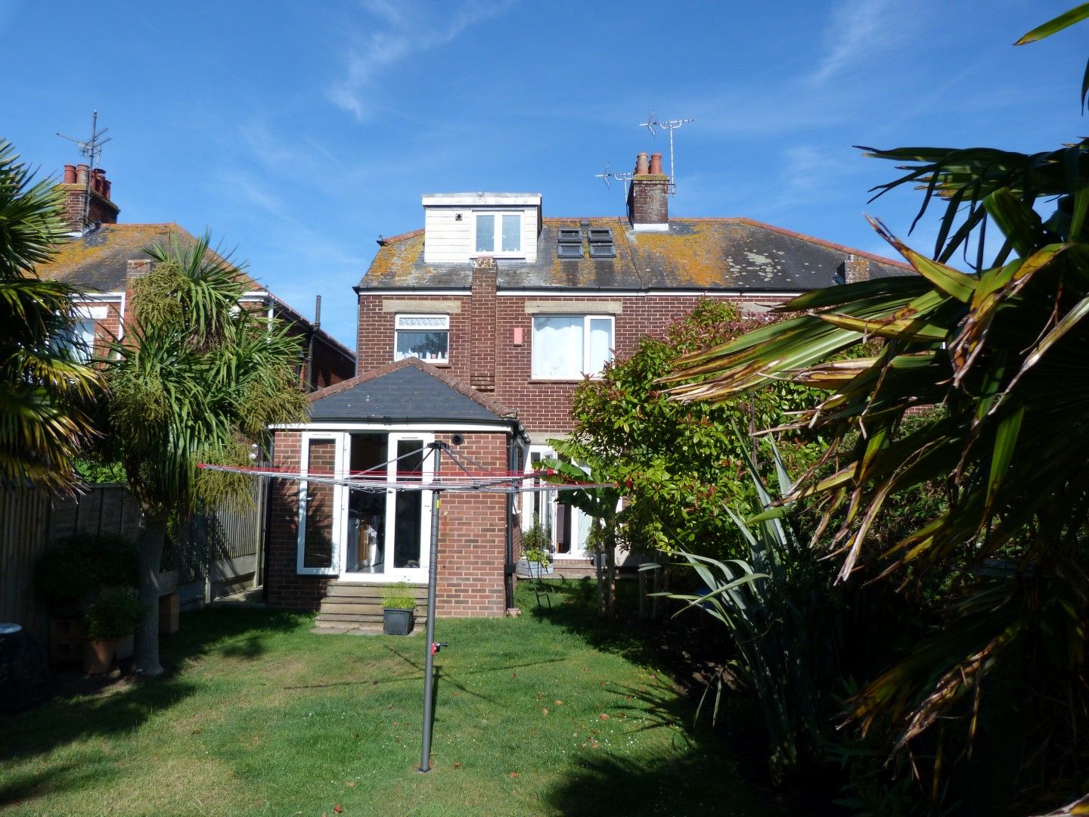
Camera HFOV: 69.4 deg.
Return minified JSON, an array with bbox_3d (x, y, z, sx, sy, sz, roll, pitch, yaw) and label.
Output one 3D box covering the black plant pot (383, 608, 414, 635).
[{"bbox_3d":[-1.731,2.516,9.380,0.345,0.288,0.330,0,-6,8],"label":"black plant pot"}]

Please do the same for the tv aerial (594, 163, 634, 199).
[{"bbox_3d":[1.832,-5.693,19.731,1.150,1.031,0.450,-1,-6,14],"label":"tv aerial"}]

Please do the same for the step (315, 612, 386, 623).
[{"bbox_3d":[-2.099,2.634,9.741,1.379,0.115,0.410,0,-6,2],"label":"step"}]

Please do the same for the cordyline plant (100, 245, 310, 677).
[{"bbox_3d":[-3.280,0.377,7.540,1.994,4.216,1.840,0,-6,2],"label":"cordyline plant"}]

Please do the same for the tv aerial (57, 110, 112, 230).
[{"bbox_3d":[-11.134,-5.917,19.181,1.250,2.955,1.100,5,-7,-39],"label":"tv aerial"}]

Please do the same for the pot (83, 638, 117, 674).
[{"bbox_3d":[-4.173,2.293,7.381,0.327,0.312,0.320,1,-6,0],"label":"pot"}]

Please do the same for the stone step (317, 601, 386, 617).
[{"bbox_3d":[-2.145,2.549,10.148,1.386,0.150,0.420,0,-6,2],"label":"stone step"}]

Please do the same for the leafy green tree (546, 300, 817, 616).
[{"bbox_3d":[1.913,0.653,10.919,3.703,4.399,3.200,0,-6,2],"label":"leafy green tree"}]

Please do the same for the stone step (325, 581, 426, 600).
[{"bbox_3d":[-2.184,2.445,10.562,1.364,0.145,0.400,0,-6,2],"label":"stone step"}]

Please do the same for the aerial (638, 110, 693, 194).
[{"bbox_3d":[2.915,-6.107,18.721,1.298,2.093,0.450,-1,-6,14],"label":"aerial"}]

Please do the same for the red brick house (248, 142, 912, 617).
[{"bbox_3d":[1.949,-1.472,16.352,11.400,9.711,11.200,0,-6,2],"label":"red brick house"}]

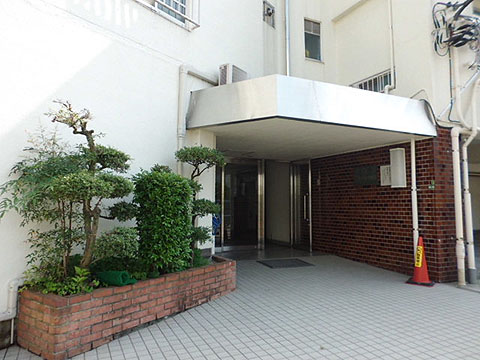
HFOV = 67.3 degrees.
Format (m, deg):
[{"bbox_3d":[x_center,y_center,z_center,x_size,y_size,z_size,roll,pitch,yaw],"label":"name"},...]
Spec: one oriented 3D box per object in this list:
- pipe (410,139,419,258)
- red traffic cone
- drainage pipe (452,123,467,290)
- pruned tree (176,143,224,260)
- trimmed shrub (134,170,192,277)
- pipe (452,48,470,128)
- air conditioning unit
[{"bbox_3d":[2.836,0.447,5.825,0.080,2.259,0.080,2,-5,-29],"label":"pipe"},{"bbox_3d":[2.769,1.219,5.501,0.370,0.700,0.370,-3,-5,34],"label":"red traffic cone"},{"bbox_3d":[3.434,0.404,5.651,0.120,2.480,0.120,2,-5,-29],"label":"drainage pipe"},{"bbox_3d":[-0.546,0.346,4.703,0.480,1.520,0.560,-2,-5,33],"label":"pruned tree"},{"bbox_3d":[-0.877,0.467,4.149,0.460,1.160,0.540,-2,-5,33],"label":"trimmed shrub"},{"bbox_3d":[3.678,-1.500,5.966,0.300,1.340,0.090,2,-5,-29],"label":"pipe"},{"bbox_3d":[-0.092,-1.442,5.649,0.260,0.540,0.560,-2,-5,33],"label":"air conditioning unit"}]

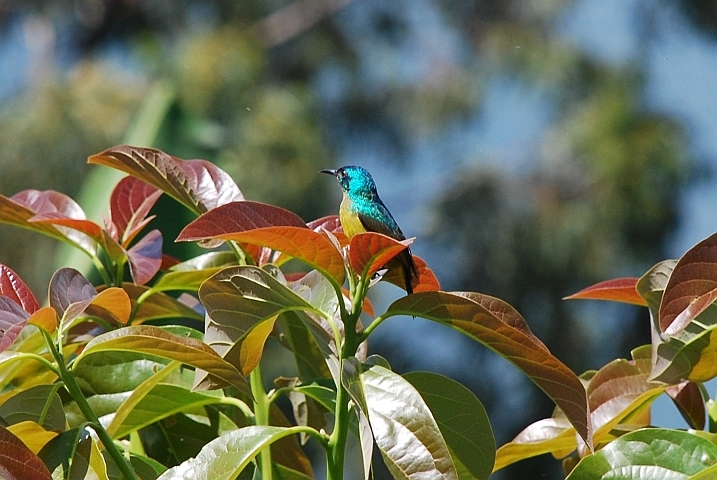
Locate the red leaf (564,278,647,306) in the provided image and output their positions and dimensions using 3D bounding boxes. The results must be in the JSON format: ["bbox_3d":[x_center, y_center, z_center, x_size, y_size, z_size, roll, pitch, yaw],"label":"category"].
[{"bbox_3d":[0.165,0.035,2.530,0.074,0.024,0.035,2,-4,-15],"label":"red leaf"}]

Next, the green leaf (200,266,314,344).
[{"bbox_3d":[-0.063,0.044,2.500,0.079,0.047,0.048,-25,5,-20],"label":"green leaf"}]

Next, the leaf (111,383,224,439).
[{"bbox_3d":[-0.118,0.106,2.500,0.076,0.026,0.038,-19,3,-21],"label":"leaf"}]

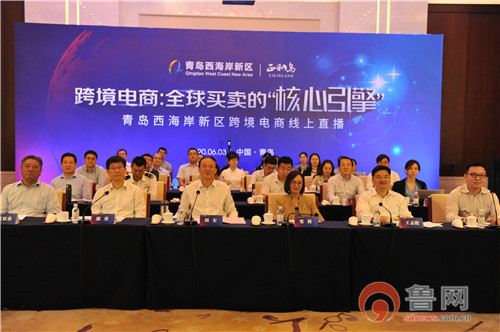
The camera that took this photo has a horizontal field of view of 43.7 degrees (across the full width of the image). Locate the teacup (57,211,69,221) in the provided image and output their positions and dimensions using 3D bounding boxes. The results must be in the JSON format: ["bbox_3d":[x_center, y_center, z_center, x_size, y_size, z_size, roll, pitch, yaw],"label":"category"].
[{"bbox_3d":[-1.704,0.465,5.689,0.110,0.090,0.110,1,3,-1],"label":"teacup"}]

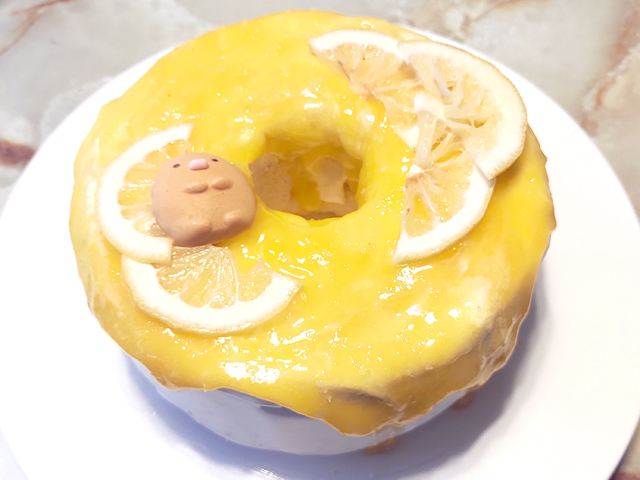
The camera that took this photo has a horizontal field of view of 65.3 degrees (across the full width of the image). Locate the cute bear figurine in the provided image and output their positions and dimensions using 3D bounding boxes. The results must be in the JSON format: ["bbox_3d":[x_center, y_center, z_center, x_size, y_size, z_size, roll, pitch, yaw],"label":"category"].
[{"bbox_3d":[-0.035,-0.012,0.152,0.031,0.019,0.029,-12,71,-7],"label":"cute bear figurine"}]

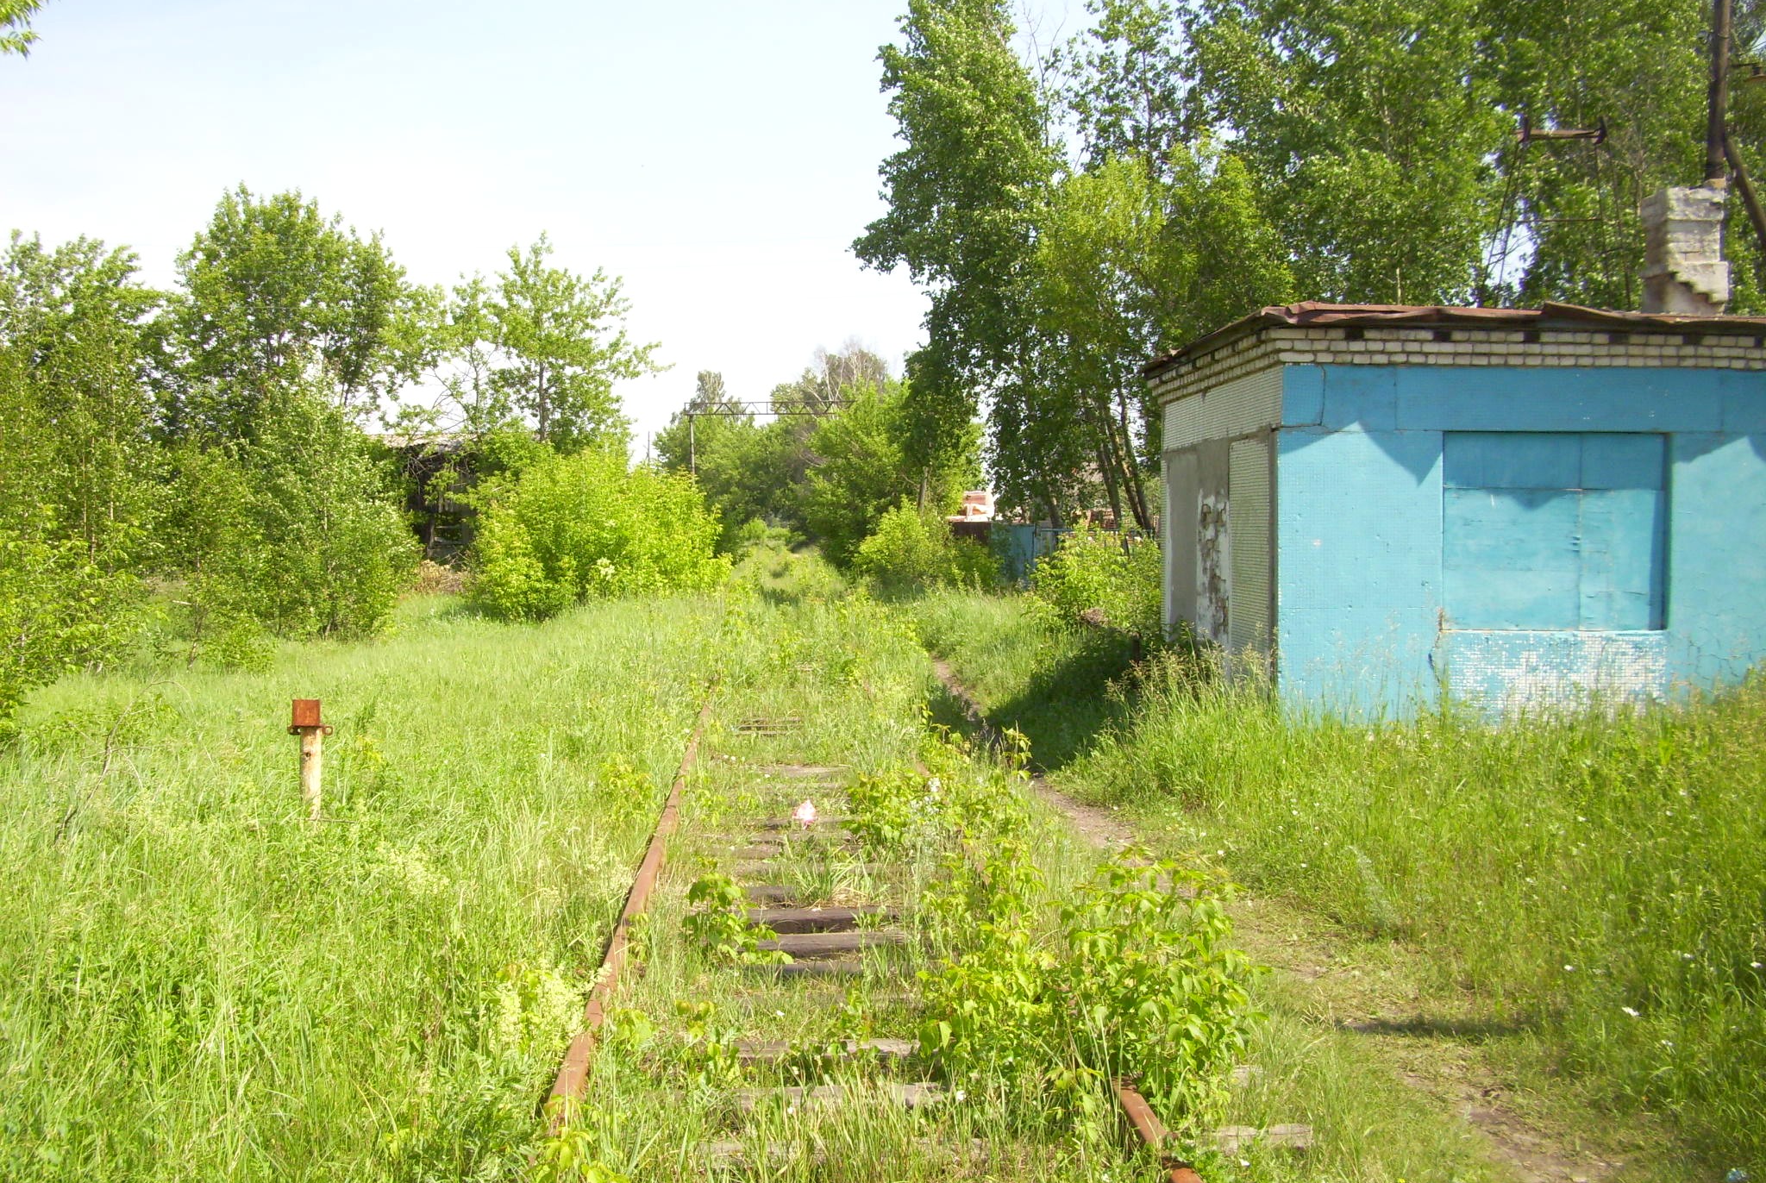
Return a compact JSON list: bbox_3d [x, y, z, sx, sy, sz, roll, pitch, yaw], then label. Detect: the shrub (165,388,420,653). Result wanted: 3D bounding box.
[{"bbox_3d":[-8.263,-0.976,24.300,3.300,3.600,3.000,0,2,-19],"label":"shrub"}]

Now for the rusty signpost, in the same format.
[{"bbox_3d":[-3.053,0.931,9.250,0.240,0.730,0.150,0,1,-6],"label":"rusty signpost"}]

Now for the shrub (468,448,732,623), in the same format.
[{"bbox_3d":[-5.154,-0.980,32.000,4.500,3.250,4.000,0,1,-5],"label":"shrub"}]

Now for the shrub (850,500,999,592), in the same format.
[{"bbox_3d":[1.092,-1.128,45.000,3.700,2.500,3.200,0,1,-5],"label":"shrub"}]

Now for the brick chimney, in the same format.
[{"bbox_3d":[6.568,-2.728,14.200,0.500,1.160,0.420,0,1,-5],"label":"brick chimney"}]

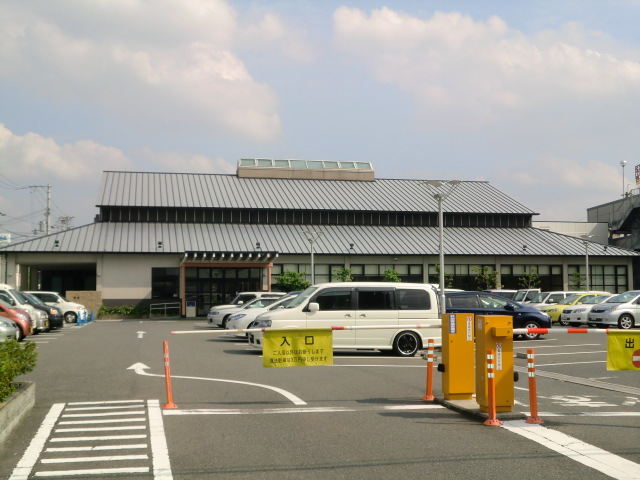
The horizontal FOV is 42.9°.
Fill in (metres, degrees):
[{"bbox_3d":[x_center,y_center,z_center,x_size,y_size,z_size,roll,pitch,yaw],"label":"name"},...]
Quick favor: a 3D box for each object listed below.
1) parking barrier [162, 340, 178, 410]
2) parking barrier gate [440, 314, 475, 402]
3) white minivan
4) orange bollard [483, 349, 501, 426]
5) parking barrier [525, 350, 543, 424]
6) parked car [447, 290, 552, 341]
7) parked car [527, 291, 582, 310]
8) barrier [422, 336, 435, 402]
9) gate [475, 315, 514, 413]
[{"bbox_3d":[-1.840,1.648,10.000,0.200,0.810,0.200,0,-4,0],"label":"parking barrier"},{"bbox_3d":[1.755,1.480,10.330,0.340,1.080,0.280,1,-4,-12],"label":"parking barrier gate"},{"bbox_3d":[0.518,2.006,20.847,4.700,1.840,1.710,0,-4,-12],"label":"white minivan"},{"bbox_3d":[1.909,1.623,8.999,0.210,0.825,0.210,0,-4,-12],"label":"orange bollard"},{"bbox_3d":[2.399,1.627,9.117,0.210,0.825,0.210,0,-4,-12],"label":"parking barrier"},{"bbox_3d":[5.347,2.526,27.398,4.570,1.590,1.700,0,-4,-12],"label":"parked car"},{"bbox_3d":[12.386,3.601,42.999,3.450,1.640,1.500,1,-4,-15],"label":"parked car"},{"bbox_3d":[1.464,1.740,10.950,0.200,0.805,0.200,0,-4,0],"label":"barrier"},{"bbox_3d":[2.064,1.466,9.598,0.360,1.100,0.310,0,-4,-12],"label":"gate"}]

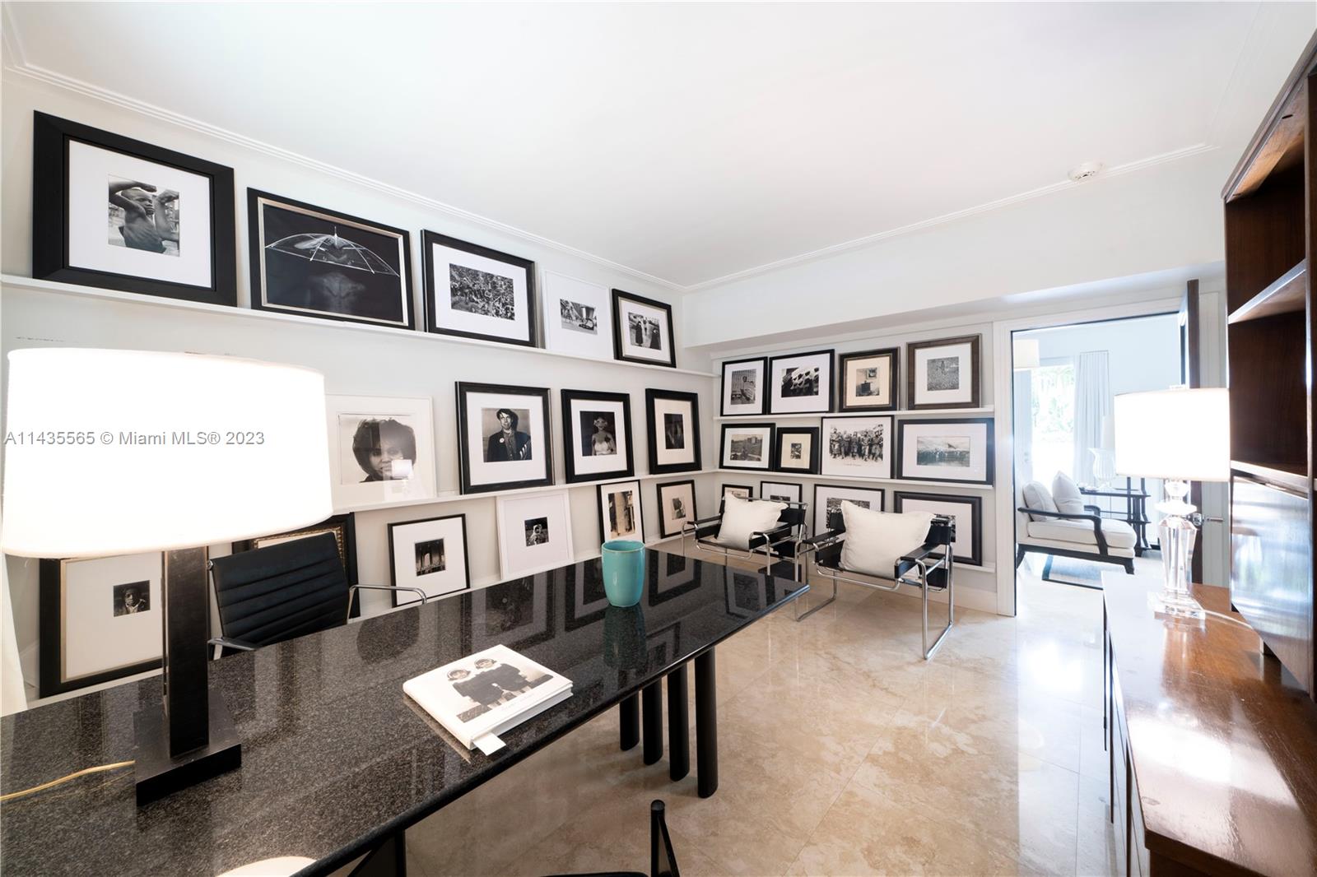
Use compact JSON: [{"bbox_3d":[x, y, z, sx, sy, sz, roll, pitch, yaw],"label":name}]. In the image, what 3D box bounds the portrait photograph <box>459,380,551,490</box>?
[{"bbox_3d":[-1.040,-0.005,3.057,0.662,0.725,0.050,-2,-2,-44],"label":"portrait photograph"}]

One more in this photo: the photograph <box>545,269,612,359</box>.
[{"bbox_3d":[-0.620,-0.952,3.476,0.618,0.599,0.045,-2,-2,-44],"label":"photograph"}]

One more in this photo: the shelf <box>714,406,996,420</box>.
[{"bbox_3d":[1.483,-0.212,3.801,2.265,0.035,0.100,0,1,39],"label":"shelf"}]

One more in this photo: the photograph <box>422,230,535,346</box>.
[{"bbox_3d":[-1.162,-0.959,2.937,0.741,0.629,0.050,-2,-2,-44],"label":"photograph"}]

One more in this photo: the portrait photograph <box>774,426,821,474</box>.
[{"bbox_3d":[1.268,0.110,3.996,0.400,0.411,0.035,0,-5,39],"label":"portrait photograph"}]

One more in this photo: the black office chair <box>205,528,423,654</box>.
[{"bbox_3d":[-1.308,0.888,1.745,0.630,0.870,0.590,0,1,15],"label":"black office chair"}]

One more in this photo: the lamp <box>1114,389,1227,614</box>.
[{"bbox_3d":[1.699,0.198,1.440,0.286,0.730,0.286,-2,1,-44],"label":"lamp"}]

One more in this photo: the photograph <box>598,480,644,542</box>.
[{"bbox_3d":[-0.313,0.638,3.639,0.465,0.545,0.030,-1,-5,-45],"label":"photograph"}]

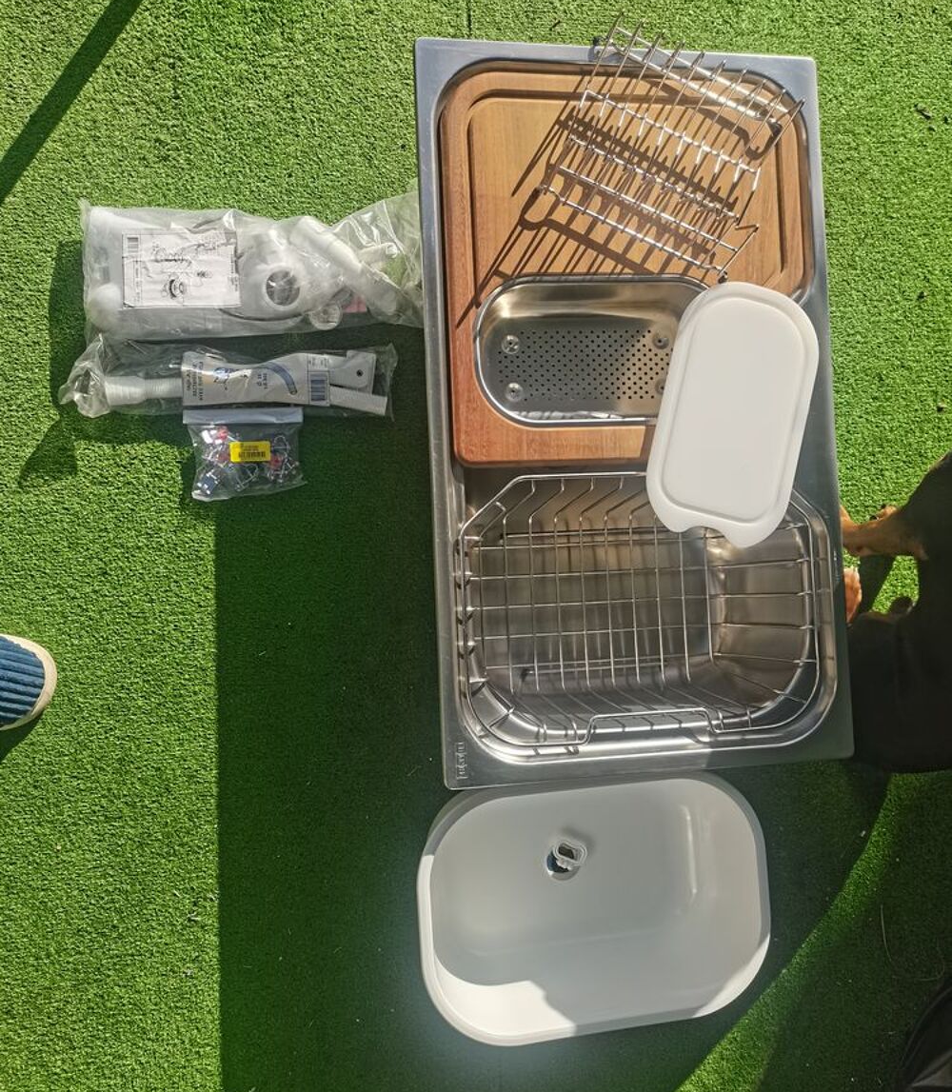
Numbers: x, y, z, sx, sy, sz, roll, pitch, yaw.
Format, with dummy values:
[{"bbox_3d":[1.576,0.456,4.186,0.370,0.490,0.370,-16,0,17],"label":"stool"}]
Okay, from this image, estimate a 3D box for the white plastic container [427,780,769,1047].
[{"bbox_3d":[0.135,0.433,1.213,0.434,0.150,0.297,-4,88,-10],"label":"white plastic container"}]

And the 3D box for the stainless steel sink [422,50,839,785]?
[{"bbox_3d":[0.179,-0.159,1.221,0.500,0.195,0.860,-2,88,-10],"label":"stainless steel sink"}]

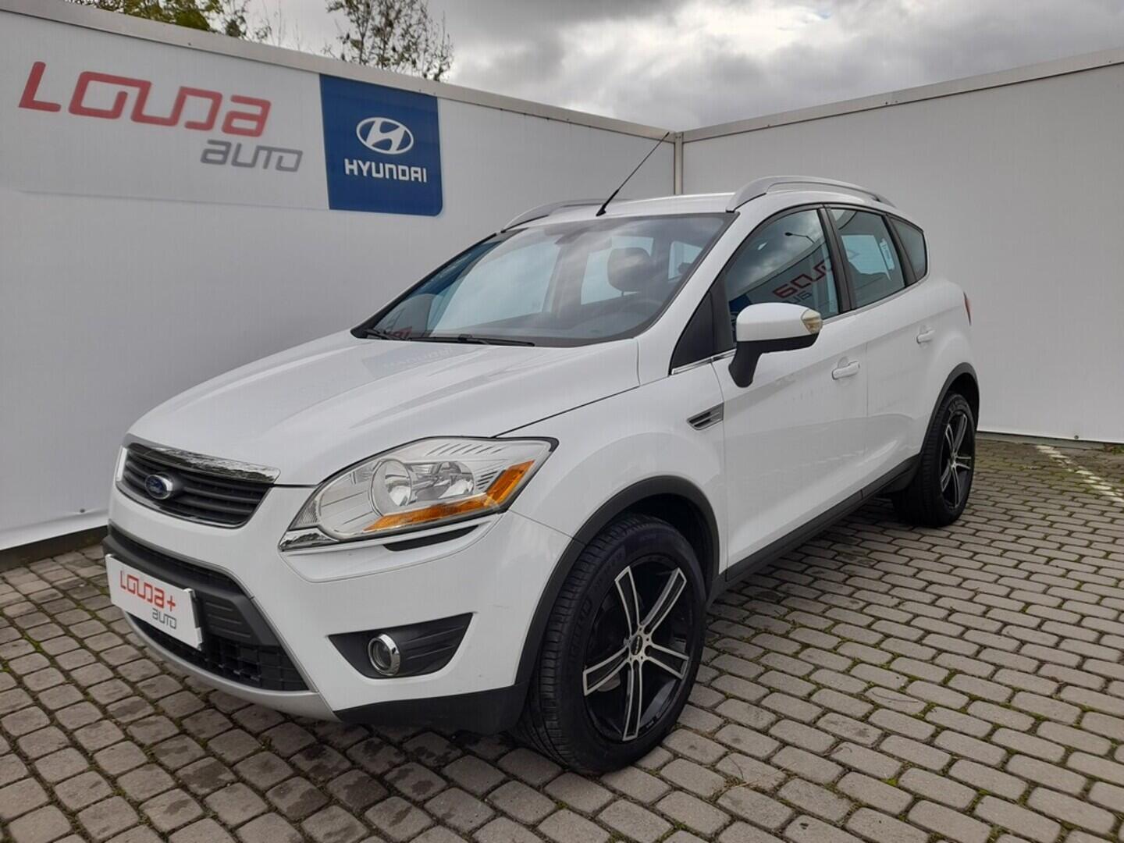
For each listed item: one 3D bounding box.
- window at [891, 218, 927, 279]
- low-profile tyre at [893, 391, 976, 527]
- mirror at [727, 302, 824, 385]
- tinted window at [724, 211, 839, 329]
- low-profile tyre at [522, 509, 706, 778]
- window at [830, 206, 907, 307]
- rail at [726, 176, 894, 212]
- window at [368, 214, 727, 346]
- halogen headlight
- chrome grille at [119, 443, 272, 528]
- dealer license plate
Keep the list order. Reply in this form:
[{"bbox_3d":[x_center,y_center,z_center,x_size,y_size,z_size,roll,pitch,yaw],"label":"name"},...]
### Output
[{"bbox_3d":[1.638,-0.797,3.813,0.050,0.290,0.370,-14,1,37],"label":"window"},{"bbox_3d":[1.941,0.195,4.204,0.235,0.690,0.690,6,13,42],"label":"low-profile tyre"},{"bbox_3d":[0.645,-0.230,2.452,0.240,0.270,0.190,6,13,42],"label":"mirror"},{"bbox_3d":[0.771,-0.530,2.851,0.060,0.470,0.870,-15,-2,43],"label":"tinted window"},{"bbox_3d":[0.145,0.595,2.241,0.235,0.690,0.690,6,13,42],"label":"low-profile tyre"},{"bbox_3d":[1.280,-0.680,3.411,0.050,0.410,0.630,-15,-2,43],"label":"window"},{"bbox_3d":[1.112,-0.935,3.402,0.090,0.170,1.540,6,15,42],"label":"rail"},{"bbox_3d":[-0.037,-0.537,3.082,1.400,0.120,0.850,6,46,42],"label":"window"},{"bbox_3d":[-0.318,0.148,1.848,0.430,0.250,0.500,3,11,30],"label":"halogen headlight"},{"bbox_3d":[-0.985,0.157,2.103,0.850,0.175,0.130,6,5,42],"label":"chrome grille"},{"bbox_3d":[-1.048,0.448,2.069,0.530,0.145,0.025,6,13,42],"label":"dealer license plate"}]

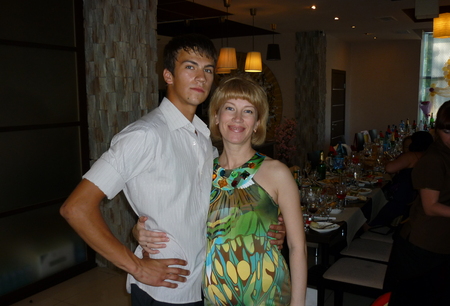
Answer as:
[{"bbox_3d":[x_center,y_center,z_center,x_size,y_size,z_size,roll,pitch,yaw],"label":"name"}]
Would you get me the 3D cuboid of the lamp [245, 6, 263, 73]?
[{"bbox_3d":[0.370,-1.459,5.590,0.222,0.803,0.222,0,8,0],"label":"lamp"}]

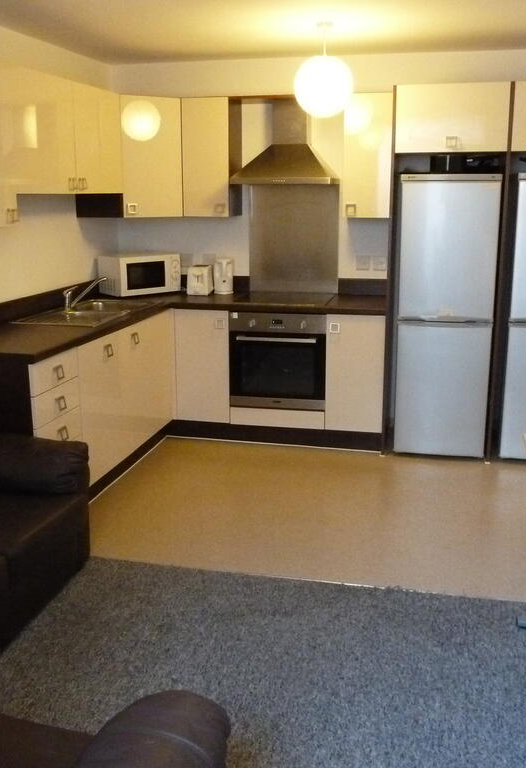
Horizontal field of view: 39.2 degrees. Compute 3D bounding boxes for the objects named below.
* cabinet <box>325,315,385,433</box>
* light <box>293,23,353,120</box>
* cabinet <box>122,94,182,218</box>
[{"bbox_3d":[0.617,-0.124,4.670,0.344,0.710,0.600,3,14,14],"label":"cabinet"},{"bbox_3d":[0.314,-1.610,3.807,0.300,0.472,0.300,3,14,14],"label":"light"},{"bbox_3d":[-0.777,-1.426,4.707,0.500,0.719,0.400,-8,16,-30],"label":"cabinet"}]

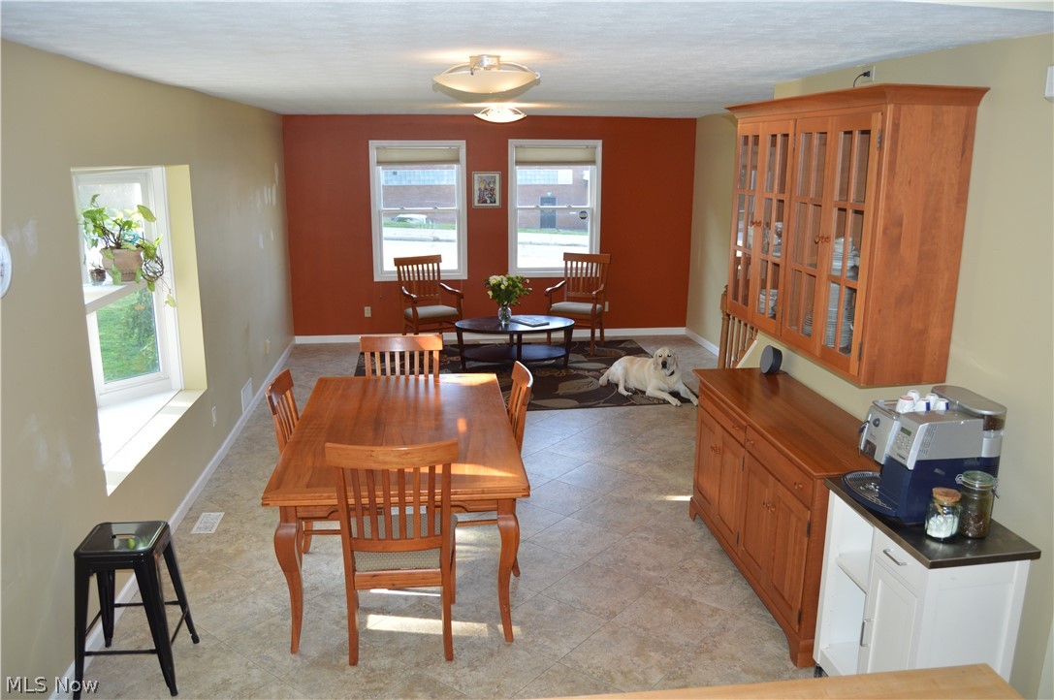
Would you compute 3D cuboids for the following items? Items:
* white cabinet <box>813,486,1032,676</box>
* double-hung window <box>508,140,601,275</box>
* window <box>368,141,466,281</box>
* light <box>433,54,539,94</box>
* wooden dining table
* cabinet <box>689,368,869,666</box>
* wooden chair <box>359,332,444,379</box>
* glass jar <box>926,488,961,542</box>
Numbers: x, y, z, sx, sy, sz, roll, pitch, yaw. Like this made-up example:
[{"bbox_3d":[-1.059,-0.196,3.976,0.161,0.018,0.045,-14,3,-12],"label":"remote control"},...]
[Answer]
[{"bbox_3d":[1.406,0.989,2.898,0.402,0.856,0.653,-2,14,-7],"label":"white cabinet"},{"bbox_3d":[0.314,-1.552,8.797,1.041,1.503,0.100,-2,14,-7],"label":"double-hung window"},{"bbox_3d":[-1.168,-1.509,8.613,1.023,1.512,0.100,-2,14,-7],"label":"window"},{"bbox_3d":[-0.168,-1.142,3.277,0.438,0.145,0.438,-2,14,-7],"label":"light"},{"bbox_3d":[-0.619,0.738,4.082,1.063,0.754,1.701,-2,14,-7],"label":"wooden dining table"},{"bbox_3d":[1.299,0.722,3.907,0.531,0.880,1.471,-2,14,-7],"label":"cabinet"},{"bbox_3d":[-0.738,0.450,4.721,0.499,1.000,0.522,-2,14,-7],"label":"wooden chair"},{"bbox_3d":[1.376,0.542,2.605,0.100,0.153,0.100,0,14,0],"label":"glass jar"}]

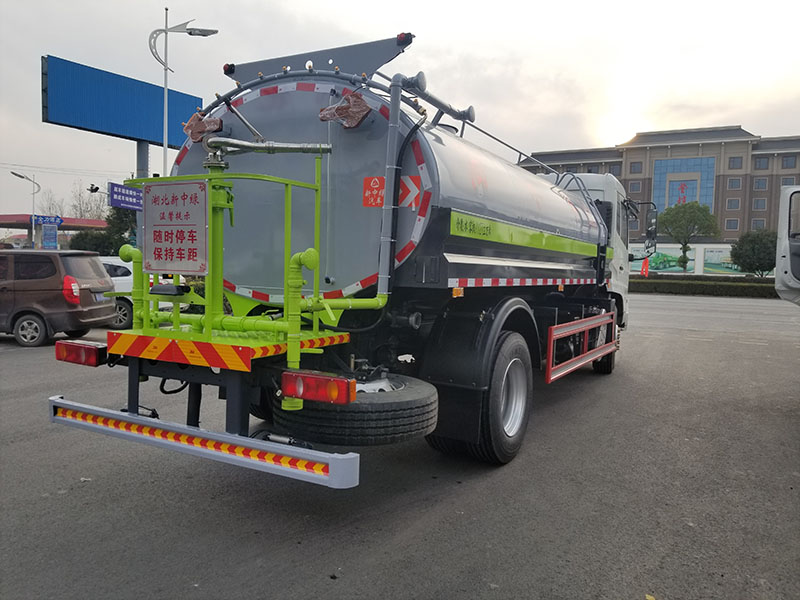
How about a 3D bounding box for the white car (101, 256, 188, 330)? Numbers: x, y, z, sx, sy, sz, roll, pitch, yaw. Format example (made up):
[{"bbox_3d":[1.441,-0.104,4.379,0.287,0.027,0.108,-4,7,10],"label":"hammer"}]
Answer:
[{"bbox_3d":[-8.063,-0.240,15.215,4.650,1.720,1.840,1,3,0],"label":"white car"}]

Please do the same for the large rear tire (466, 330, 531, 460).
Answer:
[{"bbox_3d":[0.744,0.744,4.747,0.280,1.015,1.015,2,3,30],"label":"large rear tire"}]

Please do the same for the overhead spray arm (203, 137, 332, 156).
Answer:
[{"bbox_3d":[-0.778,-0.906,3.578,0.770,0.120,0.240,0,3,-9],"label":"overhead spray arm"}]

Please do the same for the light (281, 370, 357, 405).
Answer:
[{"bbox_3d":[-0.400,0.427,2.965,0.425,0.125,0.085,2,3,30],"label":"light"}]

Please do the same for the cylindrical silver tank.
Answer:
[{"bbox_3d":[0.392,-0.787,6.200,2.330,1.520,4.800,2,3,30],"label":"cylindrical silver tank"}]

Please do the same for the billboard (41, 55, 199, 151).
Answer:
[{"bbox_3d":[-28.376,-19.984,63.404,1.400,6.109,17.004,3,3,36],"label":"billboard"}]

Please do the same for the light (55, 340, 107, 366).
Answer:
[{"bbox_3d":[-2.102,0.348,3.960,0.455,0.130,0.085,2,3,30],"label":"light"}]

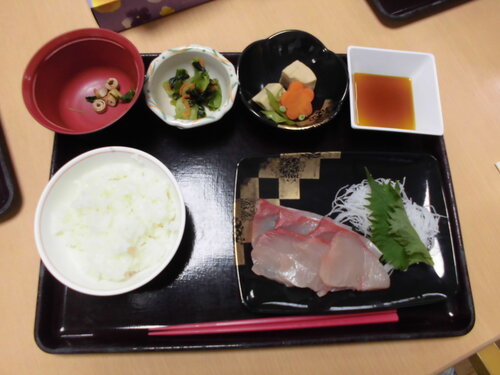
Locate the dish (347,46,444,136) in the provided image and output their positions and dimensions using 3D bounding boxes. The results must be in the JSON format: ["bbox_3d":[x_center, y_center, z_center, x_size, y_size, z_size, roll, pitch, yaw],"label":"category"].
[{"bbox_3d":[0.149,-0.096,0.404,0.095,0.035,0.095,3,74,-2],"label":"dish"}]

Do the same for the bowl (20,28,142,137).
[{"bbox_3d":[-0.152,-0.091,0.375,0.107,0.063,0.107,-1,75,-3],"label":"bowl"}]

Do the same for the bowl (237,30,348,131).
[{"bbox_3d":[0.042,-0.101,0.394,0.110,0.047,0.110,1,75,-2],"label":"bowl"}]

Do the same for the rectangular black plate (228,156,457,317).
[{"bbox_3d":[0.089,0.042,0.368,0.206,0.026,0.150,-1,75,-3],"label":"rectangular black plate"}]

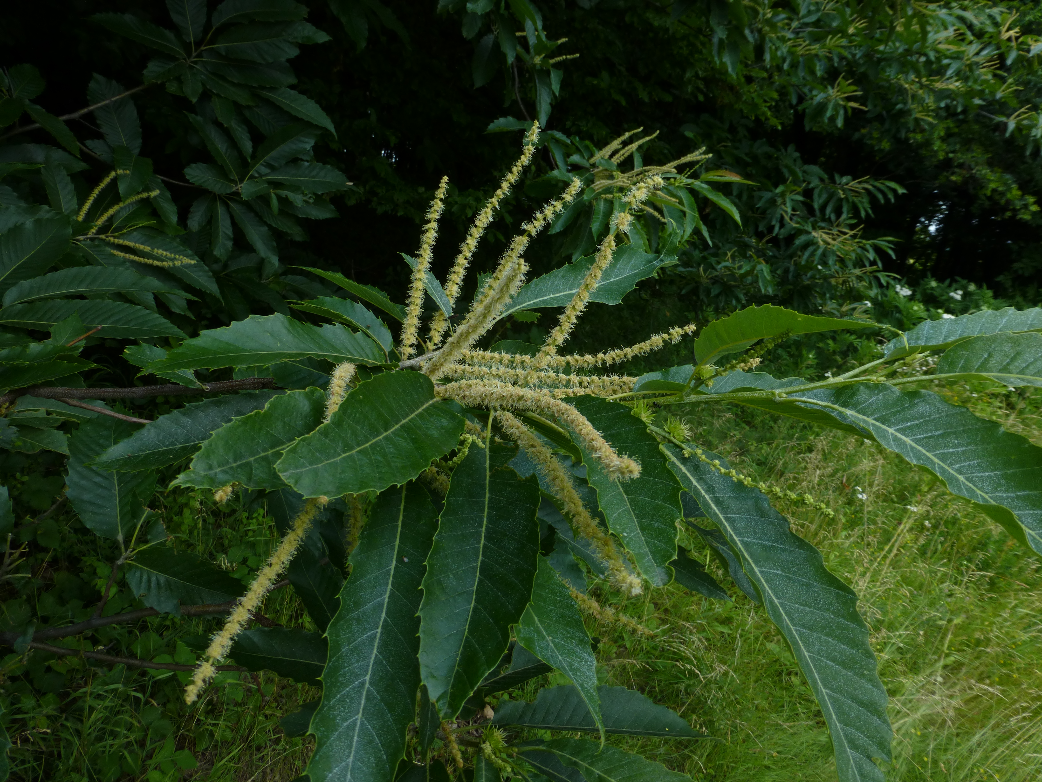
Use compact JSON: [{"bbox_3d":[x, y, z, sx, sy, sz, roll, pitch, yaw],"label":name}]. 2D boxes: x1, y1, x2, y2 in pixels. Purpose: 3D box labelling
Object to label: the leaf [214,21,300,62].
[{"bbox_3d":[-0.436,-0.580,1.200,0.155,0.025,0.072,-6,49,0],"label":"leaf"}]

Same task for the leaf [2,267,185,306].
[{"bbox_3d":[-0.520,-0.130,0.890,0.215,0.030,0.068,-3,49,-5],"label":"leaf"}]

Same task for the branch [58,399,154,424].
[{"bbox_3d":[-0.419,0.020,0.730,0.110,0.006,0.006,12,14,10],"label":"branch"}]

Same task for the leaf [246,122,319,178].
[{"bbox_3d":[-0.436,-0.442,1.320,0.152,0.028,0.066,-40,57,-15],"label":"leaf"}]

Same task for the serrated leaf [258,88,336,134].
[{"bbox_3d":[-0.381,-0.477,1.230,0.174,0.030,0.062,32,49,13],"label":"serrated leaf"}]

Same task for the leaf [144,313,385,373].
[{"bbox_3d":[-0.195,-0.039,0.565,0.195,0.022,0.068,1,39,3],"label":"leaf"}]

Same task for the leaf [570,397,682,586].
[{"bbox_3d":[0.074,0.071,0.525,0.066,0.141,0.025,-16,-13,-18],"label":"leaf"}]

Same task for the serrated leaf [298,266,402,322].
[{"bbox_3d":[-0.153,-0.089,0.640,0.151,0.022,0.045,24,33,32],"label":"serrated leaf"}]

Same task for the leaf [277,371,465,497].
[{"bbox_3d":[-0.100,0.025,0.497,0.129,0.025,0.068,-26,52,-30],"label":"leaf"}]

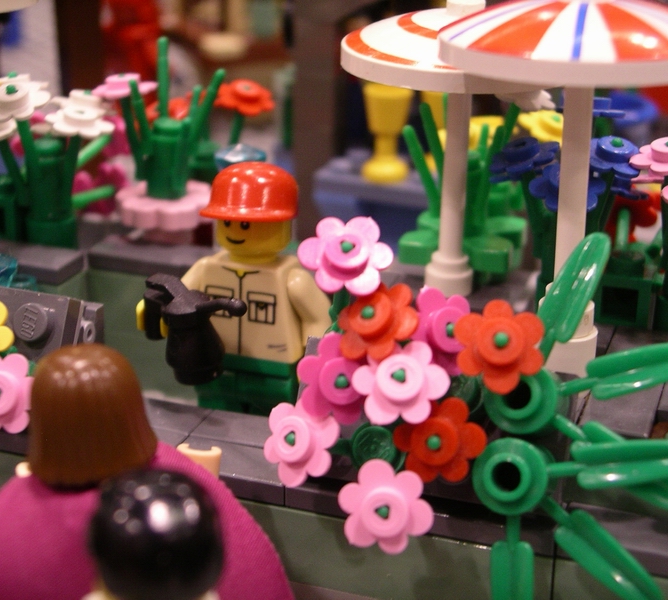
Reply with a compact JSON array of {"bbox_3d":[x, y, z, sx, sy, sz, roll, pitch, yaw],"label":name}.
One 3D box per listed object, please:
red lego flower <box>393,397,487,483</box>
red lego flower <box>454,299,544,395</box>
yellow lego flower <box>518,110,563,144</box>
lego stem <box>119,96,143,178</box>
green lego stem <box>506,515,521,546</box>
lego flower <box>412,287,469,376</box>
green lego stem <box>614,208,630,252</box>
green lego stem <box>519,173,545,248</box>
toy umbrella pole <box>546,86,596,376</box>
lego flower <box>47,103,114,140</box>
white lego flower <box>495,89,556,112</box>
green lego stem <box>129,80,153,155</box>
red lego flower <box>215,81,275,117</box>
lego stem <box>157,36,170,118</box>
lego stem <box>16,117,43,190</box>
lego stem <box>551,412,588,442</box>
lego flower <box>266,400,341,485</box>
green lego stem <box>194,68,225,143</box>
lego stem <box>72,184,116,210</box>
[{"bbox_3d":[0.011,0.015,0.149,0.010,0.009,0.003,0,1,19],"label":"red lego flower"},{"bbox_3d":[0.017,0.005,0.150,0.010,0.010,0.002,-1,-22,-2],"label":"red lego flower"},{"bbox_3d":[0.033,-0.026,0.215,0.010,0.003,0.010,14,36,0],"label":"yellow lego flower"},{"bbox_3d":[-0.031,-0.025,0.220,0.002,0.013,0.002,-10,14,0],"label":"lego stem"},{"bbox_3d":[0.019,0.025,0.153,0.001,0.003,0.001,0,0,0],"label":"green lego stem"},{"bbox_3d":[0.012,0.003,0.152,0.010,0.010,0.003,-8,-6,-23],"label":"lego flower"},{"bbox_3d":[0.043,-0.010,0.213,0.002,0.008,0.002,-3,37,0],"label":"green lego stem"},{"bbox_3d":[0.026,-0.012,0.186,0.002,0.010,0.002,-8,-6,0],"label":"green lego stem"},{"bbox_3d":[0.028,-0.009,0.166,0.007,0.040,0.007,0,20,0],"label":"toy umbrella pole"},{"bbox_3d":[-0.037,-0.027,0.210,0.010,0.003,0.010,13,31,0],"label":"lego flower"},{"bbox_3d":[0.029,-0.031,0.219,0.010,0.003,0.010,1,20,0],"label":"white lego flower"},{"bbox_3d":[-0.029,-0.028,0.217,0.002,0.012,0.002,-9,26,0],"label":"green lego stem"},{"bbox_3d":[-0.015,-0.034,0.242,0.010,0.002,0.010,12,33,-8],"label":"red lego flower"},{"bbox_3d":[-0.027,-0.035,0.226,0.002,0.013,0.002,0,7,0],"label":"lego stem"},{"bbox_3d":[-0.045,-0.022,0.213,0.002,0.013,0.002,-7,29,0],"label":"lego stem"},{"bbox_3d":[0.026,0.014,0.157,0.004,0.001,0.001,36,0,0],"label":"lego stem"},{"bbox_3d":[-0.004,0.016,0.161,0.010,0.010,0.003,34,0,42],"label":"lego flower"},{"bbox_3d":[-0.018,-0.029,0.211,0.002,0.012,0.002,19,20,0],"label":"green lego stem"},{"bbox_3d":[-0.037,-0.016,0.220,0.007,0.002,0.002,-19,0,0],"label":"lego stem"}]

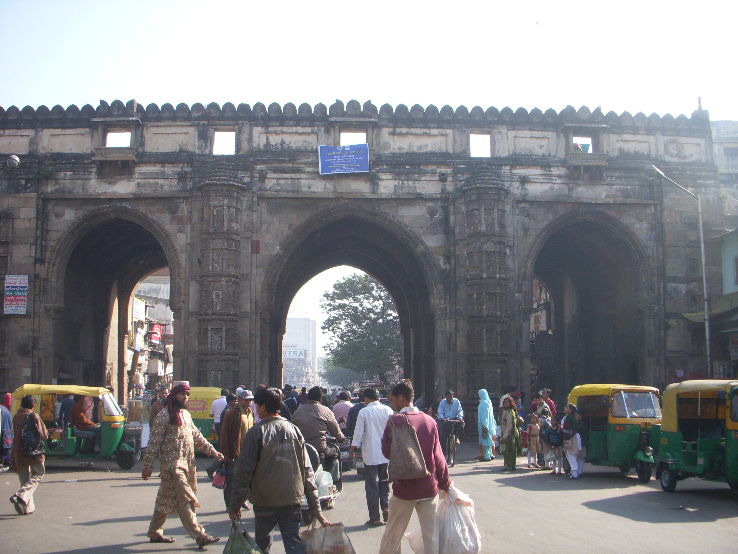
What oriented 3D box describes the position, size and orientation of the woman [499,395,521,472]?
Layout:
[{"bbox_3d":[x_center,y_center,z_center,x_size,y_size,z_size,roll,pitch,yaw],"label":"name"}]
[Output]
[{"bbox_3d":[2.848,3.142,16.372,0.450,1.520,0.360,7,-11,-40],"label":"woman"}]

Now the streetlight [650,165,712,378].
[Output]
[{"bbox_3d":[8.873,0.821,22.828,1.756,7.921,0.250,3,-9,-21],"label":"streetlight"}]

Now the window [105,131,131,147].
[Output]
[{"bbox_3d":[-8.855,-4.844,28.709,0.960,0.619,0.300,0,-8,-2],"label":"window"}]

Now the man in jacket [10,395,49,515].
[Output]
[{"bbox_3d":[-4.644,2.383,10.980,0.460,1.565,0.400,-3,-8,22],"label":"man in jacket"}]

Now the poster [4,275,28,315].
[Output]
[{"bbox_3d":[-11.576,0.574,26.576,0.750,1.310,0.030,0,-8,-3],"label":"poster"}]

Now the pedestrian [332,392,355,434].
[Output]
[{"bbox_3d":[-0.419,2.745,13.751,0.500,1.600,0.340,0,-8,0],"label":"pedestrian"}]

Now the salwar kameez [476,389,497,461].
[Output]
[{"bbox_3d":[2.675,3.420,18.724,0.380,1.650,0.470,-7,-11,41],"label":"salwar kameez"}]

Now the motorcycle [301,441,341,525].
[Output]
[{"bbox_3d":[-0.715,2.543,10.449,0.720,1.060,1.780,0,-8,3],"label":"motorcycle"}]

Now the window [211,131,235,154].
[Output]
[{"bbox_3d":[-5.034,-4.644,28.404,0.801,0.865,0.350,0,-8,0],"label":"window"}]

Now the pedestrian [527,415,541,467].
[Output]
[{"bbox_3d":[3.454,3.452,17.096,0.340,1.130,0.250,5,-9,-30],"label":"pedestrian"}]

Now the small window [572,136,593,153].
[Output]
[{"bbox_3d":[7.462,-4.631,28.323,0.730,0.600,0.200,0,-8,-3],"label":"small window"}]

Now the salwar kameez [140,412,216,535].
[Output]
[{"bbox_3d":[-2.014,2.080,8.611,0.620,1.370,0.500,-4,-9,27],"label":"salwar kameez"}]

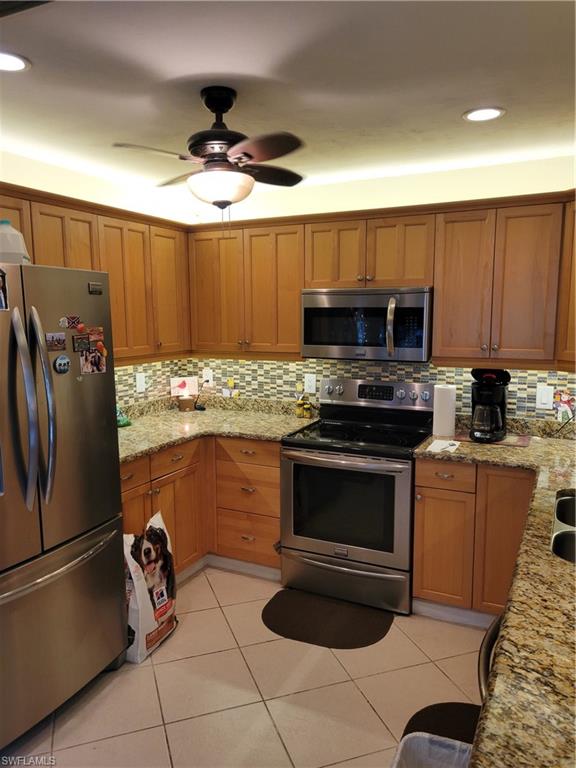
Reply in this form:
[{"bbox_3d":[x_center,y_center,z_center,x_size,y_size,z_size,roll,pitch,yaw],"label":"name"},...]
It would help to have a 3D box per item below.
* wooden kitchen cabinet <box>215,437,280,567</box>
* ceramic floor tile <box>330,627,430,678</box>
[{"bbox_3d":[-0.105,0.699,3.742,0.467,0.818,0.605,3,8,26],"label":"wooden kitchen cabinet"},{"bbox_3d":[0.415,1.289,2.821,0.407,0.012,0.407,-3,7,-19],"label":"ceramic floor tile"}]

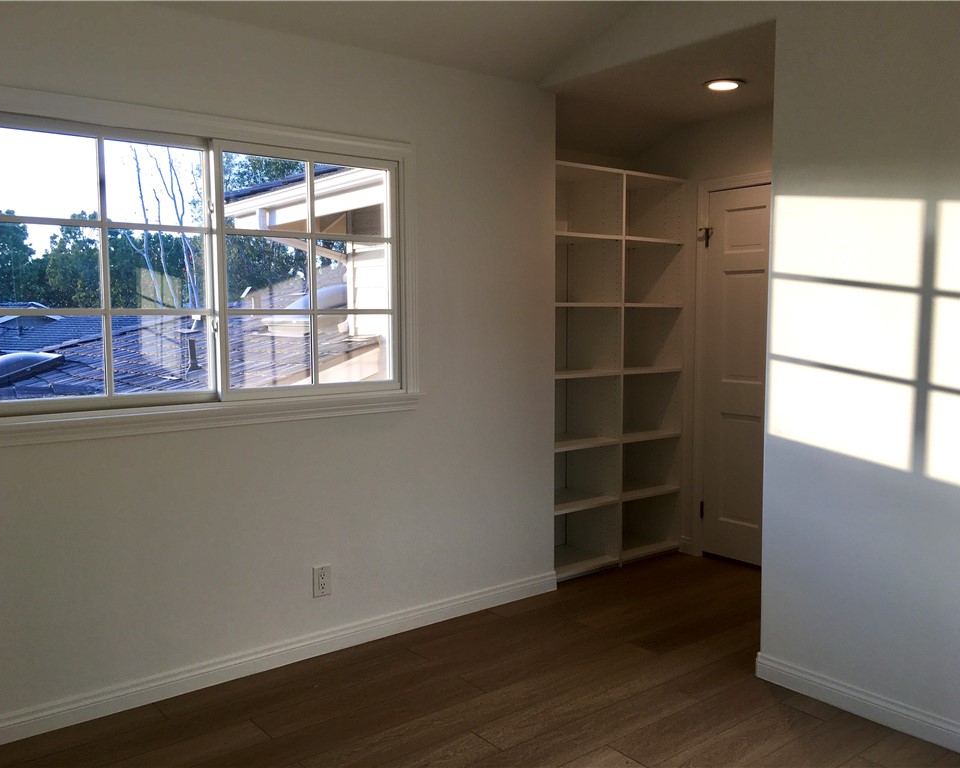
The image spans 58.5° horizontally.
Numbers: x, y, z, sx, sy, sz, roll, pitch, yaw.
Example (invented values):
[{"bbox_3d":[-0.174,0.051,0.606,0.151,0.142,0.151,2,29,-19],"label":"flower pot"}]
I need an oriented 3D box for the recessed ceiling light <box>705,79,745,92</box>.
[{"bbox_3d":[1.124,-1.373,3.945,0.187,0.025,0.187,0,5,0],"label":"recessed ceiling light"}]

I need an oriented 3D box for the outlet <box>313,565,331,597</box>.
[{"bbox_3d":[-0.636,0.797,3.464,0.079,0.124,0.010,-4,6,-38],"label":"outlet"}]

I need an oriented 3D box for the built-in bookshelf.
[{"bbox_3d":[0.632,-0.070,4.730,1.029,2.119,0.417,-4,6,-38],"label":"built-in bookshelf"}]

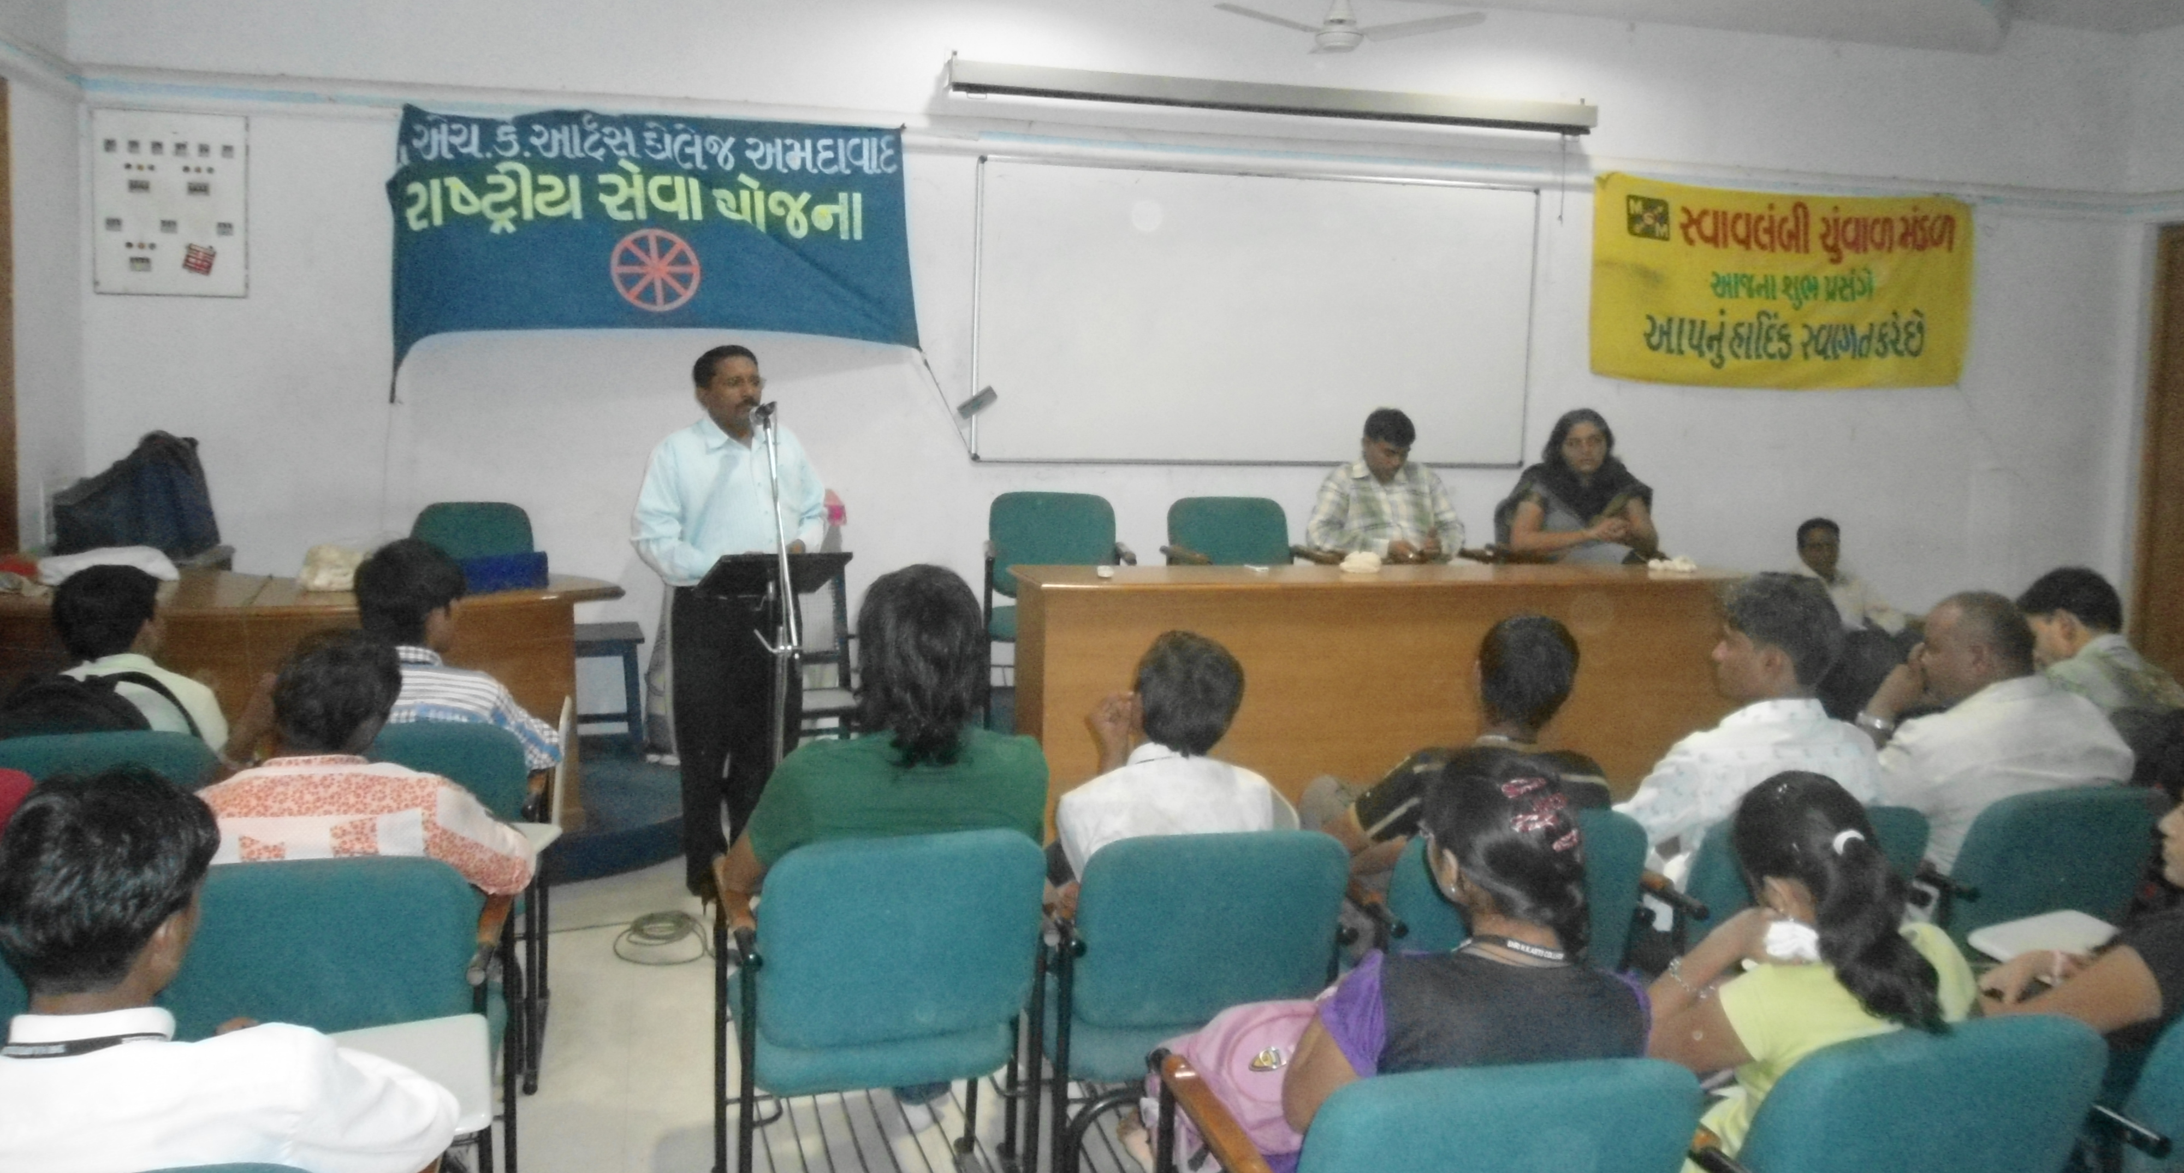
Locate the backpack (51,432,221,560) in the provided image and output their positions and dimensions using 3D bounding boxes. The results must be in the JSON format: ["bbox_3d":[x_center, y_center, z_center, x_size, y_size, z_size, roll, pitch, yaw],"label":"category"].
[{"bbox_3d":[-3.174,-0.292,5.434,0.480,0.430,0.280,-2,7,-26],"label":"backpack"}]

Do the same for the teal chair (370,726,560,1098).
[{"bbox_3d":[-1.522,0.657,3.700,0.550,0.800,0.630,0,6,-16],"label":"teal chair"}]

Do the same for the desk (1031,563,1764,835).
[{"bbox_3d":[0.893,0.345,5.035,2.292,0.770,0.580,0,6,-14],"label":"desk"}]

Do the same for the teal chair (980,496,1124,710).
[{"bbox_3d":[-0.138,0.095,5.672,0.560,0.820,0.620,1,6,-3],"label":"teal chair"}]

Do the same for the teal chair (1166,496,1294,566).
[{"bbox_3d":[0.496,0.120,5.802,0.550,0.830,0.640,0,5,-14],"label":"teal chair"}]

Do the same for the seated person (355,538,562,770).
[{"bbox_3d":[-1.536,0.476,3.847,0.540,1.190,0.780,0,5,-8],"label":"seated person"}]

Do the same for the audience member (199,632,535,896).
[{"bbox_3d":[-1.237,0.602,2.854,0.550,1.100,0.720,0,6,-14],"label":"audience member"}]

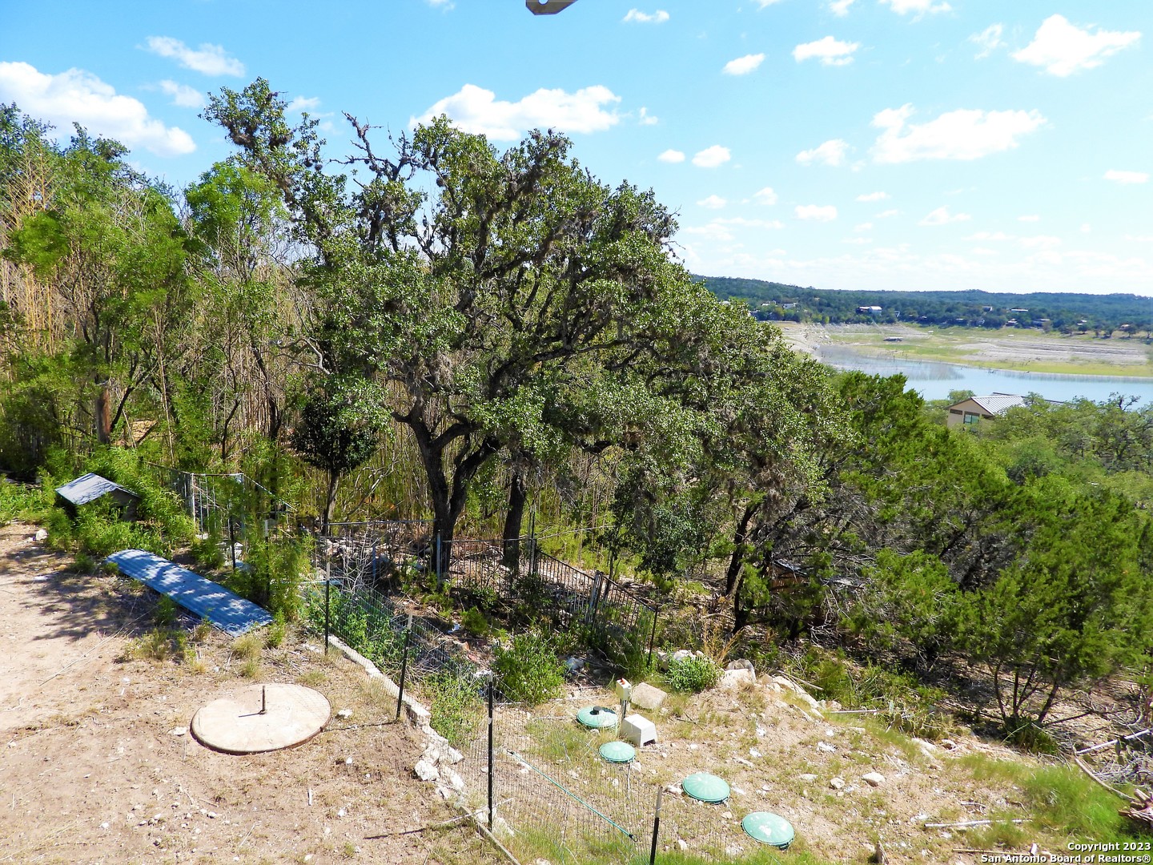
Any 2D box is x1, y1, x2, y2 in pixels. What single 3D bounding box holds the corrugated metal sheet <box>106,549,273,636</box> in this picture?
[{"bbox_3d":[-6.681,2.655,13.580,4.577,0.070,0.711,11,13,38],"label":"corrugated metal sheet"}]

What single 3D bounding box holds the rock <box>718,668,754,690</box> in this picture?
[{"bbox_3d":[2.492,3.823,12.415,0.520,0.240,0.340,3,10,0],"label":"rock"}]

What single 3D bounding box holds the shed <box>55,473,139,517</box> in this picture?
[{"bbox_3d":[-9.192,1.380,15.370,1.360,0.940,1.030,12,13,40],"label":"shed"}]

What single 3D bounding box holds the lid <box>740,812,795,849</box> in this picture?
[{"bbox_3d":[2.271,4.694,9.453,0.590,0.110,0.590,3,10,-1],"label":"lid"}]

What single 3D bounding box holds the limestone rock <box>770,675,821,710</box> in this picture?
[{"bbox_3d":[3.407,4.036,12.450,0.280,0.220,0.780,-2,12,-30],"label":"limestone rock"}]

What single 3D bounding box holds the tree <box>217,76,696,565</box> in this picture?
[{"bbox_3d":[-2.663,-2.202,18.150,10.746,10.257,9.135,3,10,0],"label":"tree"}]

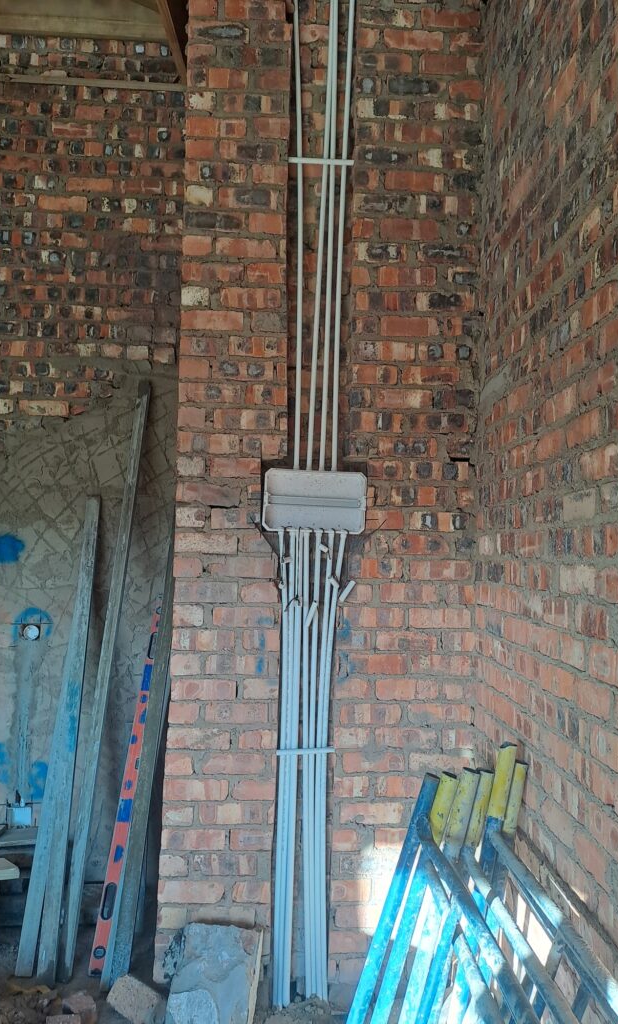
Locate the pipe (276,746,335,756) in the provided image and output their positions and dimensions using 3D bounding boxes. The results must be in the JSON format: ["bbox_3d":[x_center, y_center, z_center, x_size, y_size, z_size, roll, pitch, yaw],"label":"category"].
[{"bbox_3d":[-0.010,0.849,2.619,0.207,0.021,0.021,-2,-3,-2],"label":"pipe"}]

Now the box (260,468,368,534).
[{"bbox_3d":[0.019,-0.034,2.682,0.366,0.222,0.075,2,-3,-3],"label":"box"}]

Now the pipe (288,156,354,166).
[{"bbox_3d":[0.047,-1.288,2.719,0.241,0.021,0.021,2,-3,-2],"label":"pipe"}]

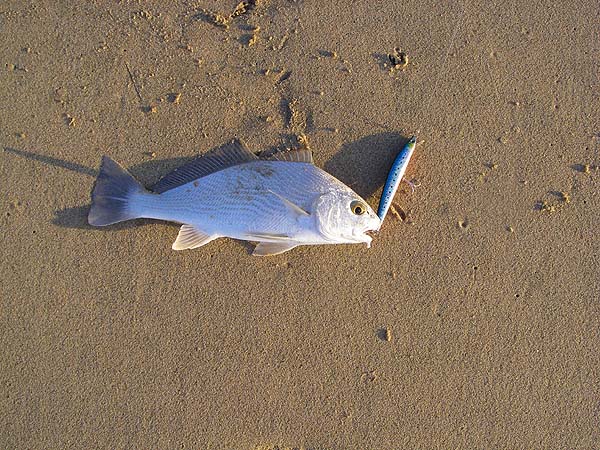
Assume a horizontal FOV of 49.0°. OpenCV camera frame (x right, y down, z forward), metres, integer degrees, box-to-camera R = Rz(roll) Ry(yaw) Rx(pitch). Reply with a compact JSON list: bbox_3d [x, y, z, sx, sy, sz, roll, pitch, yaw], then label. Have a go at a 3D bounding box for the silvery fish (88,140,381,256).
[{"bbox_3d":[-0.066,-0.029,0.700,0.304,0.043,0.127,7,79,1],"label":"silvery fish"}]

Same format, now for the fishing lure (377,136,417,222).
[{"bbox_3d":[0.108,-0.046,0.713,0.022,0.016,0.111,29,73,-20],"label":"fishing lure"}]

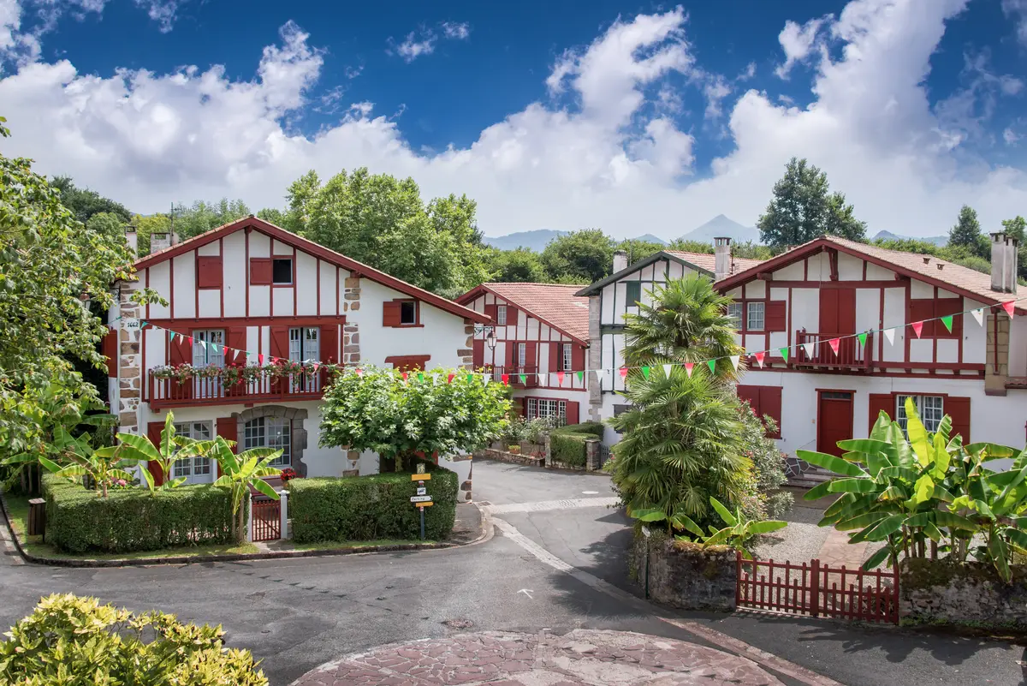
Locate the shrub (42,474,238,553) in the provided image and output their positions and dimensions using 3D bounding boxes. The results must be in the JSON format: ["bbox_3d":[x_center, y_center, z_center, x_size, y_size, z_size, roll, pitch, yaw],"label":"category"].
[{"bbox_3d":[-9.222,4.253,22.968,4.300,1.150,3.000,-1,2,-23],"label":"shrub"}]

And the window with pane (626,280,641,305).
[{"bbox_3d":[4.865,-2.009,36.950,0.671,0.986,0.100,2,3,34],"label":"window with pane"}]

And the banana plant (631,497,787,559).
[{"bbox_3d":[4.179,4.106,19.600,3.200,1.490,1.800,1,3,9],"label":"banana plant"}]

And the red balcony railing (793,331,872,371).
[{"bbox_3d":[8.873,0.178,25.266,1.903,0.996,0.620,2,3,33],"label":"red balcony railing"}]

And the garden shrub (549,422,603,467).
[{"bbox_3d":[2.388,3.862,34.200,1.900,1.250,2.200,2,3,27],"label":"garden shrub"}]

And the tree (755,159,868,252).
[{"bbox_3d":[20.074,-4.633,61.867,7.321,15.672,6.955,0,2,0],"label":"tree"}]

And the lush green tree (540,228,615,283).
[{"bbox_3d":[5.259,-3.375,74.926,6.045,12.021,6.045,0,2,0],"label":"lush green tree"}]

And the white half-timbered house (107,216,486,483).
[{"bbox_3d":[-7.347,0.525,29.292,9.896,8.048,11.500,-1,2,-22],"label":"white half-timbered house"}]

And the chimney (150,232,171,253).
[{"bbox_3d":[-10.418,-2.720,26.964,0.589,1.100,0.550,-1,2,-22],"label":"chimney"}]

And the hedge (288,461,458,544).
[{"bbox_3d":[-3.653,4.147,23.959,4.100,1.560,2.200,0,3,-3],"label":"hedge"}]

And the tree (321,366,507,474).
[{"bbox_3d":[-2.557,2.630,23.725,4.706,4.022,4.000,-1,2,-22],"label":"tree"}]

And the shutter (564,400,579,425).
[{"bbox_3d":[2.640,3.176,41.173,0.722,1.143,0.050,2,3,32],"label":"shutter"}]

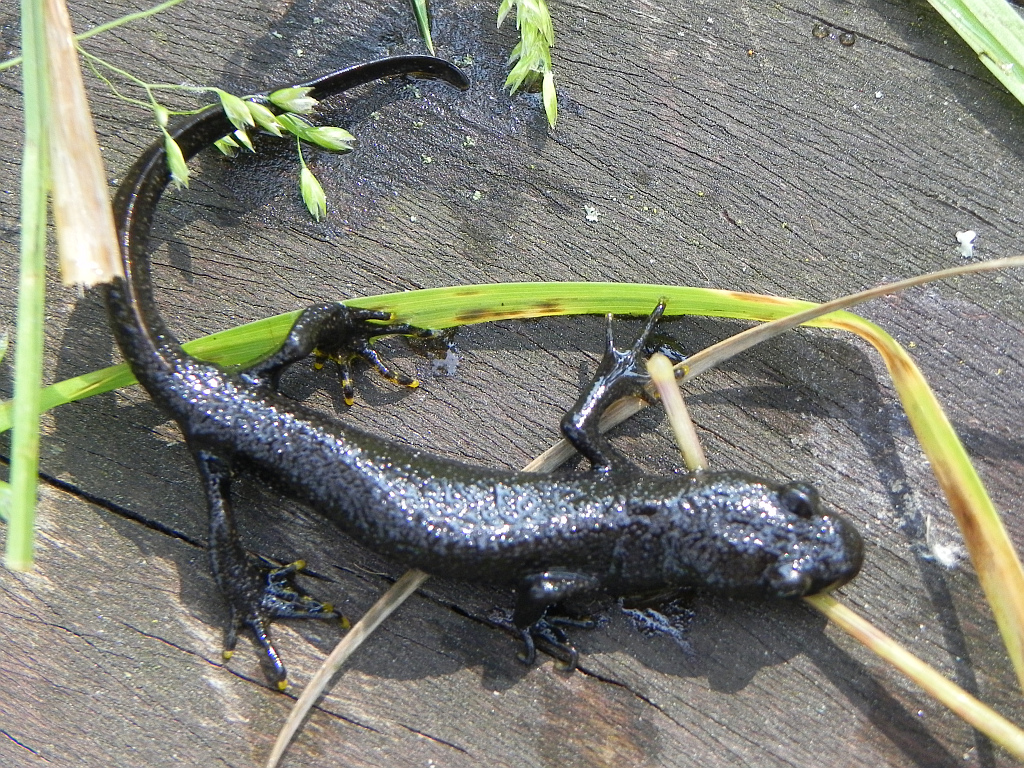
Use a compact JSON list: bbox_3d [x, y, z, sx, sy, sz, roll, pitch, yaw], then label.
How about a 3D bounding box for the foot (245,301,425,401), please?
[{"bbox_3d":[-0.019,-0.004,0.283,0.019,0.007,0.014,9,58,5],"label":"foot"}]

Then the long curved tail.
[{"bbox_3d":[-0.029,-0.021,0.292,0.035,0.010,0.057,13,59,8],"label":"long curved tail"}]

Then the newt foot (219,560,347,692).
[{"bbox_3d":[-0.026,0.024,0.267,0.014,0.005,0.014,35,64,20],"label":"newt foot"}]

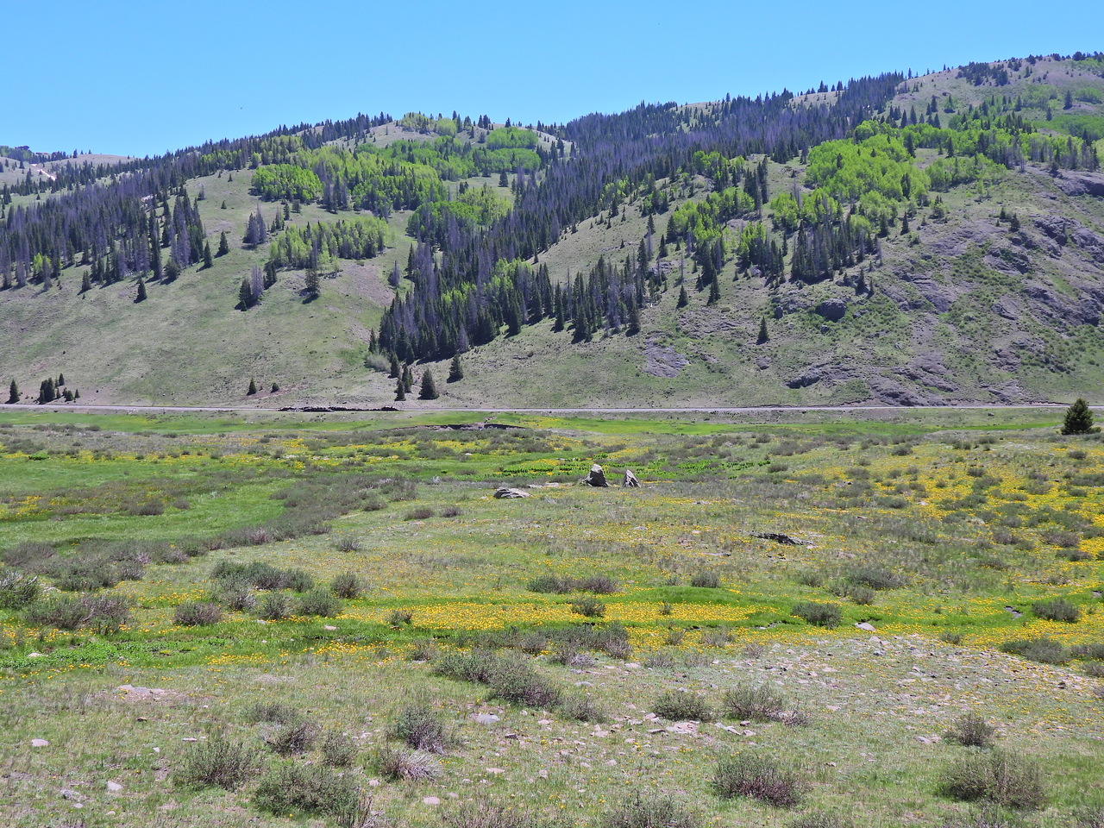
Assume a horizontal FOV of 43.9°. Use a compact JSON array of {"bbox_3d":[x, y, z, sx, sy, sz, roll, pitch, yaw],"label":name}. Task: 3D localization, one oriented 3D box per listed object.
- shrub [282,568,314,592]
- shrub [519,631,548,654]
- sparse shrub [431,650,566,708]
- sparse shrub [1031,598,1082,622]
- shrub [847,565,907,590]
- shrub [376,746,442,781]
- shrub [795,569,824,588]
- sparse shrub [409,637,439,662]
[{"bbox_3d":[-5.711,3.733,30.834,0.737,0.516,0.648,0,1,0],"label":"shrub"},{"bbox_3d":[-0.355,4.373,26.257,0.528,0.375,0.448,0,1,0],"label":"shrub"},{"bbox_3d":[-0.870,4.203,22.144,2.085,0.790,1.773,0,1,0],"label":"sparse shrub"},{"bbox_3d":[9.786,3.809,26.620,0.938,0.477,0.825,0,1,0],"label":"sparse shrub"},{"bbox_3d":[6.040,3.048,25.576,1.116,0.440,0.781,0,1,0],"label":"shrub"},{"bbox_3d":[-1.629,3.982,15.652,0.748,0.374,0.658,0,1,0],"label":"shrub"},{"bbox_3d":[5.870,3.779,31.375,0.671,0.412,0.590,0,1,0],"label":"shrub"},{"bbox_3d":[-1.732,3.178,18.542,0.394,0.299,0.335,0,1,0],"label":"sparse shrub"}]

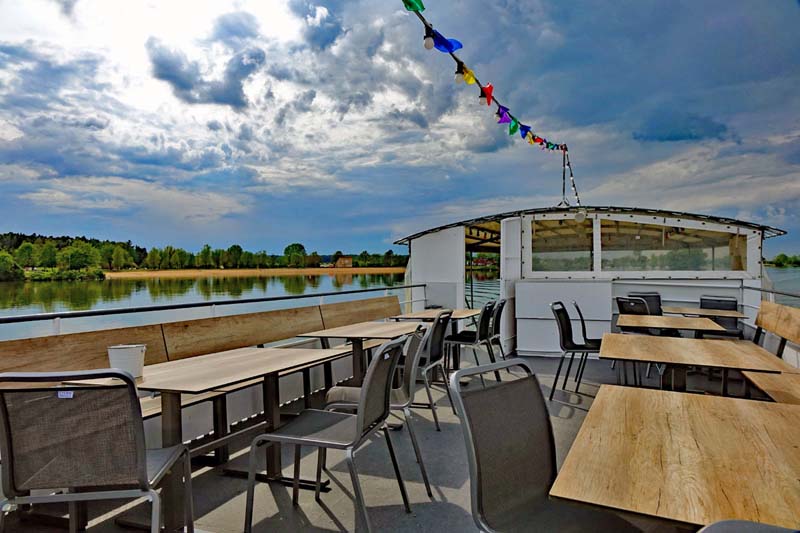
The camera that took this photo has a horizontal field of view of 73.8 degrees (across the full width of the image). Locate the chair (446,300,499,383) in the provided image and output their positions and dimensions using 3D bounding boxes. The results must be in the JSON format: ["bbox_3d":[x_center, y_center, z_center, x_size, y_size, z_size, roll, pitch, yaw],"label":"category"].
[{"bbox_3d":[0.693,0.811,5.732,0.605,0.885,0.490,-1,-1,26],"label":"chair"}]

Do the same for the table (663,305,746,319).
[{"bbox_3d":[3.460,0.885,6.100,0.810,0.740,0.930,0,0,25],"label":"table"}]

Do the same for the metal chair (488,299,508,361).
[{"bbox_3d":[0.911,0.815,6.165,0.605,0.885,0.490,-1,-1,23],"label":"metal chair"}]

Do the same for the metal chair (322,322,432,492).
[{"bbox_3d":[-0.154,0.782,3.064,0.605,0.885,0.490,0,-1,-5],"label":"metal chair"}]

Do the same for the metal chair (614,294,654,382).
[{"bbox_3d":[2.942,0.801,6.370,0.605,0.885,0.490,0,-1,-30],"label":"metal chair"}]

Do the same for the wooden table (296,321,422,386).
[{"bbox_3d":[-0.180,0.895,4.480,0.780,0.740,1.200,0,0,23],"label":"wooden table"}]

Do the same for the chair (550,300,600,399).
[{"bbox_3d":[1.772,0.793,5.009,0.605,0.885,0.490,-1,-1,30],"label":"chair"}]

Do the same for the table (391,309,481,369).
[{"bbox_3d":[0.480,0.905,5.930,0.780,0.740,1.200,0,0,22],"label":"table"}]

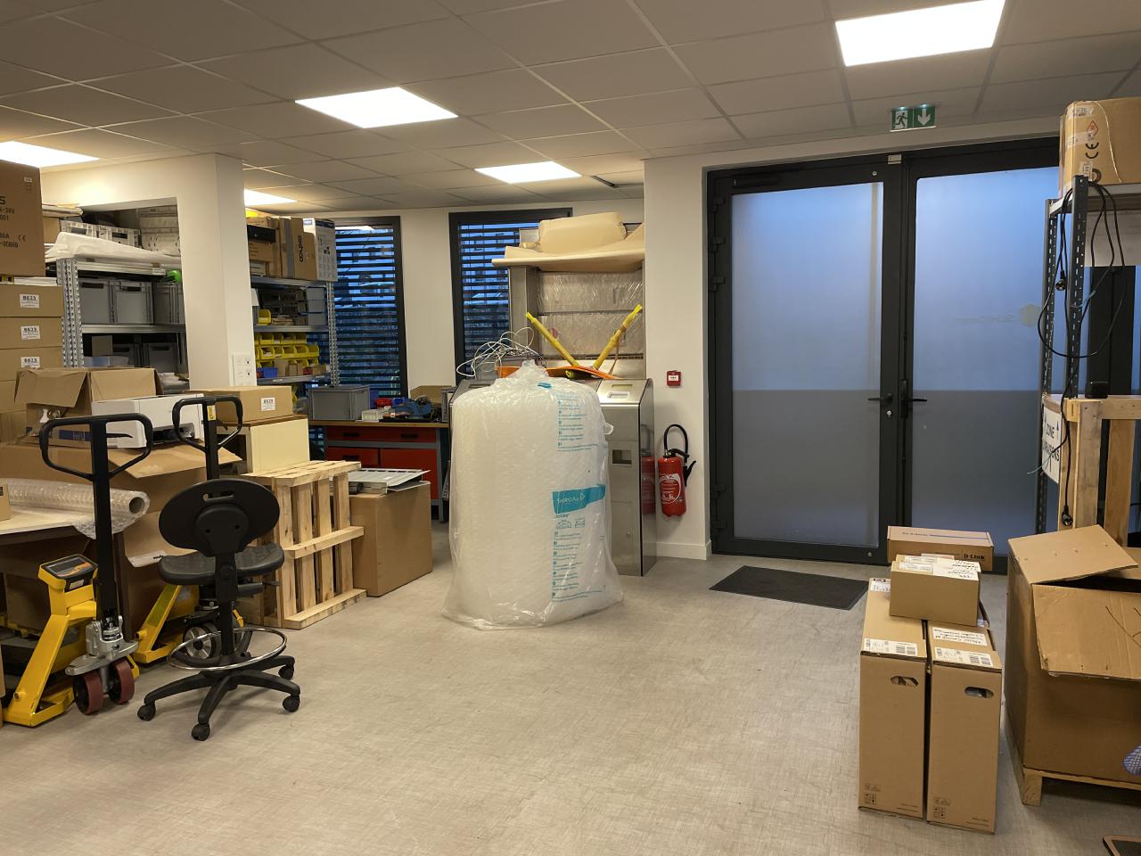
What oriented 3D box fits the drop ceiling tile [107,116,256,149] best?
[{"bbox_3d":[-2.037,-1.558,4.550,0.590,0.025,0.590,1,7,21],"label":"drop ceiling tile"}]

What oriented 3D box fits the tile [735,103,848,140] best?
[{"bbox_3d":[1.196,-1.641,4.585,0.600,0.025,0.600,1,7,21],"label":"tile"}]

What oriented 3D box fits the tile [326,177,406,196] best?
[{"bbox_3d":[-1.395,-1.756,6.209,0.600,0.025,0.600,1,7,21],"label":"tile"}]

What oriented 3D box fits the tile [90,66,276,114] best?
[{"bbox_3d":[-1.691,-1.490,3.780,0.597,0.020,0.597,1,7,21],"label":"tile"}]

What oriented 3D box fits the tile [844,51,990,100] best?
[{"bbox_3d":[1.538,-1.571,3.823,0.597,0.020,0.597,1,7,21],"label":"tile"}]

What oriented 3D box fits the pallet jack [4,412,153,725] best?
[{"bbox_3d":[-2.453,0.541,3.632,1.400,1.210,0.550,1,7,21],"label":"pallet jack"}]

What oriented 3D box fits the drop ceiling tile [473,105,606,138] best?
[{"bbox_3d":[-0.140,-1.595,4.453,0.600,0.025,0.600,1,7,21],"label":"drop ceiling tile"}]

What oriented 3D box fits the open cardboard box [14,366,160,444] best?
[{"bbox_3d":[-2.604,-0.115,4.617,0.580,0.380,0.420,2,7,27],"label":"open cardboard box"}]

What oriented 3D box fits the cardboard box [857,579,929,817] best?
[{"bbox_3d":[1.109,0.877,2.948,0.181,0.494,0.832,1,7,21],"label":"cardboard box"}]

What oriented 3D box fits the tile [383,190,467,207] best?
[{"bbox_3d":[-1.181,-1.819,6.766,0.600,0.025,0.600,1,7,21],"label":"tile"}]

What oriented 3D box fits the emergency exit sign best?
[{"bbox_3d":[1.739,-1.567,4.343,0.225,0.125,0.030,1,7,21],"label":"emergency exit sign"}]

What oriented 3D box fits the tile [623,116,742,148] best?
[{"bbox_3d":[0.634,-1.651,4.796,0.600,0.025,0.600,1,7,21],"label":"tile"}]

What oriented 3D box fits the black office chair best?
[{"bbox_3d":[-1.424,0.658,3.485,0.630,0.960,0.630,-5,7,-32],"label":"black office chair"}]

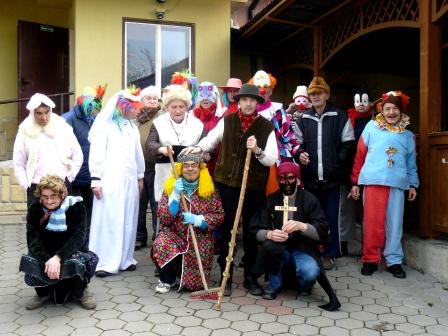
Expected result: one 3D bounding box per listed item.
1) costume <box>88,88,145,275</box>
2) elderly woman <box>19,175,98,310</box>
[{"bbox_3d":[-0.975,0.133,5.427,0.520,1.660,0.430,-4,8,-36],"label":"costume"},{"bbox_3d":[-1.287,0.531,4.726,0.600,1.020,0.660,-1,6,-7],"label":"elderly woman"}]

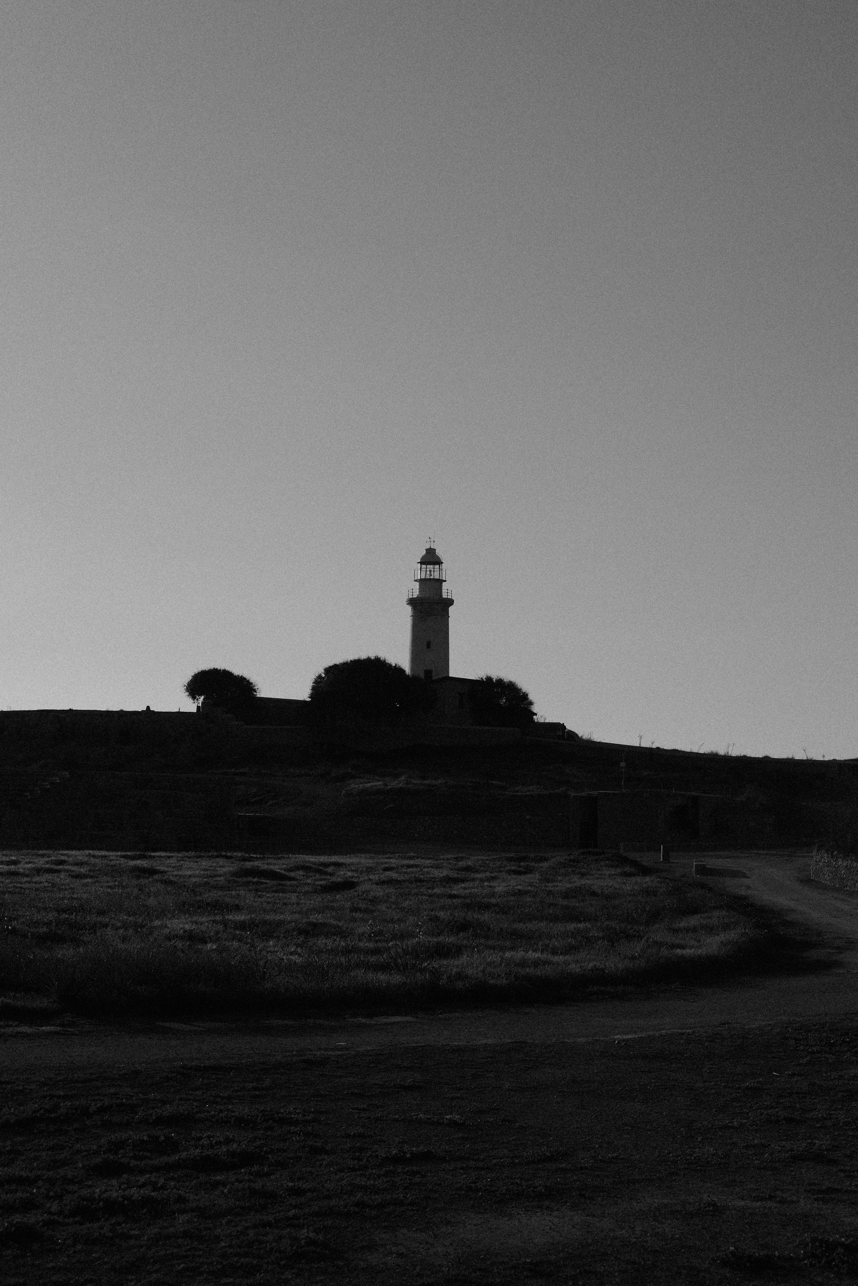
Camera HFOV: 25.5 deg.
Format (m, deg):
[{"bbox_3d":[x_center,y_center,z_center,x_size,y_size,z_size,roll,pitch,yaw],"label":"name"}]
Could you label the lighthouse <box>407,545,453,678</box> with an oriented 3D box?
[{"bbox_3d":[0.171,-1.369,215.000,5.250,20.420,5.250,0,-5,0],"label":"lighthouse"}]

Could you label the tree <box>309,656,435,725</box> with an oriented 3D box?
[{"bbox_3d":[-6.143,5.171,203.000,13.580,7.650,11.000,0,-5,0],"label":"tree"}]

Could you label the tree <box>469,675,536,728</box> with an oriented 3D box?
[{"bbox_3d":[7.906,6.333,204.000,7.150,5.630,6.500,0,-5,0],"label":"tree"}]

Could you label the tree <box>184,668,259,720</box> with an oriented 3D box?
[{"bbox_3d":[-22.365,5.576,204.000,8.120,5.630,7.000,0,-5,0],"label":"tree"}]

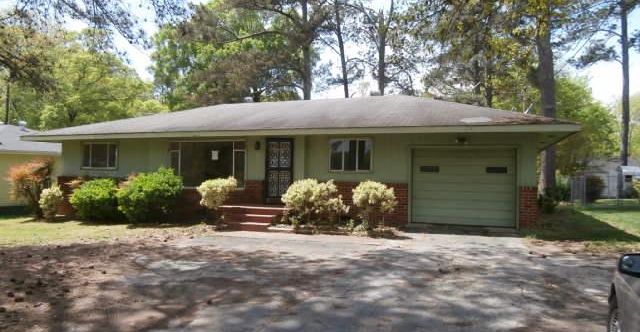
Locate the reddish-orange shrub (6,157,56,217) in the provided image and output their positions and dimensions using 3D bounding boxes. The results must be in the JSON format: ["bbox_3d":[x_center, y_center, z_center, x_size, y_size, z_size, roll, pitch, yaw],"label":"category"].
[{"bbox_3d":[-11.065,0.800,16.900,1.700,2.280,1.650,0,-1,20],"label":"reddish-orange shrub"}]

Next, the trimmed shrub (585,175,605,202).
[{"bbox_3d":[12.868,1.069,20.800,0.850,1.250,0.850,0,-1,20],"label":"trimmed shrub"}]

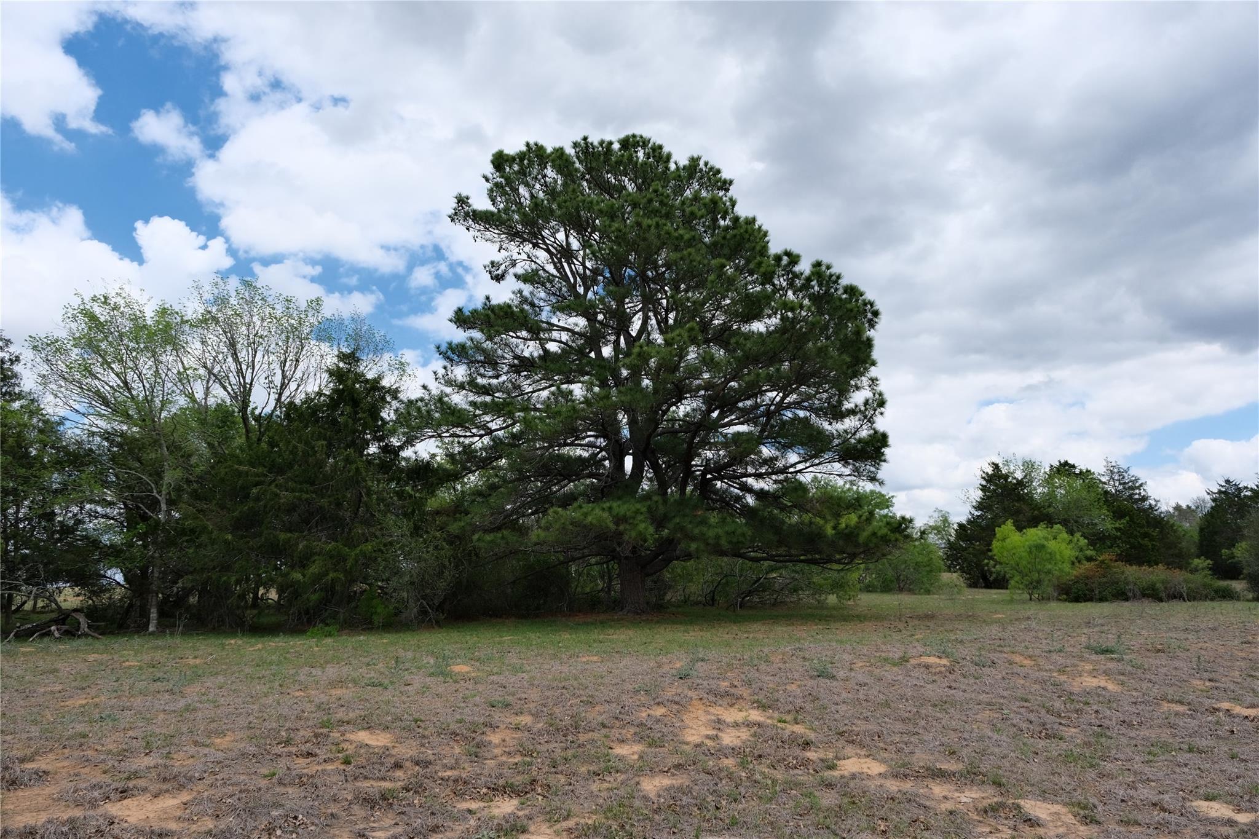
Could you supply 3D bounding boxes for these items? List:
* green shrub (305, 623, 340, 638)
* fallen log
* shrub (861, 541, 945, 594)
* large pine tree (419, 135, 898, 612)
[{"bbox_3d":[-7.564,5.204,20.693,0.800,0.350,0.750,3,-11,-19],"label":"green shrub"},{"bbox_3d":[-14.244,5.130,20.741,2.460,0.760,1.100,-1,-10,0],"label":"fallen log"},{"bbox_3d":[16.464,8.901,50.653,4.920,3.160,4.700,-4,-11,17],"label":"shrub"},{"bbox_3d":[0.909,-2.104,30.358,16.900,17.720,16.500,-1,-10,2],"label":"large pine tree"}]

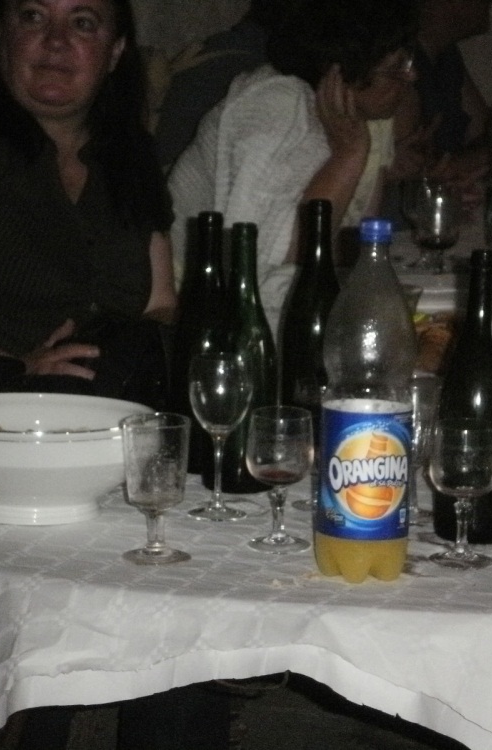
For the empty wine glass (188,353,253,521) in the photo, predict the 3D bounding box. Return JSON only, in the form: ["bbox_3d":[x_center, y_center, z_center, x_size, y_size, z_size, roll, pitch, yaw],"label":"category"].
[{"bbox_3d":[-0.028,0.065,2.709,0.065,0.166,0.065,1,11,-1],"label":"empty wine glass"}]

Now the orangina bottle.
[{"bbox_3d":[0.115,0.022,2.472,0.089,0.342,0.089,1,11,0],"label":"orangina bottle"}]

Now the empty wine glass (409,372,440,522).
[{"bbox_3d":[0.176,0.078,2.744,0.067,0.150,0.067,1,11,0],"label":"empty wine glass"}]

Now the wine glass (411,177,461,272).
[{"bbox_3d":[0.301,-0.235,4.110,0.073,0.140,0.073,1,13,0],"label":"wine glass"}]

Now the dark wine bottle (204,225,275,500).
[{"bbox_3d":[-0.005,-0.021,2.859,0.082,0.292,0.082,1,11,0],"label":"dark wine bottle"}]

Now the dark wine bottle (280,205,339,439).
[{"bbox_3d":[0.083,-0.055,3.027,0.081,0.297,0.081,1,11,0],"label":"dark wine bottle"}]

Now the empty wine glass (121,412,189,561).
[{"bbox_3d":[-0.088,0.112,2.572,0.068,0.139,0.068,1,11,0],"label":"empty wine glass"}]

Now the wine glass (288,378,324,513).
[{"bbox_3d":[0.082,0.073,2.794,0.067,0.136,0.067,1,11,0],"label":"wine glass"}]

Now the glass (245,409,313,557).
[{"bbox_3d":[0.035,0.105,2.624,0.069,0.137,0.069,1,11,0],"label":"glass"}]

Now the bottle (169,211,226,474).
[{"bbox_3d":[-0.042,-0.038,2.939,0.081,0.292,0.081,1,11,0],"label":"bottle"}]

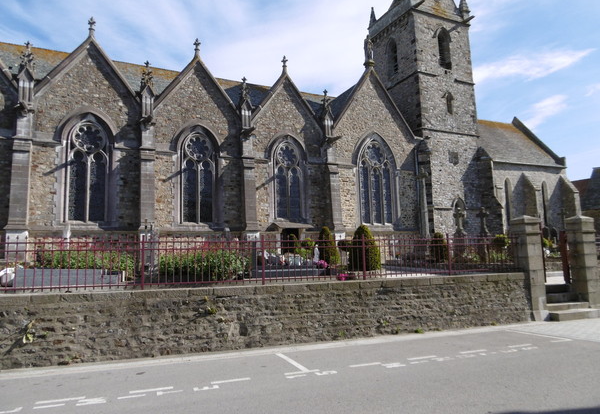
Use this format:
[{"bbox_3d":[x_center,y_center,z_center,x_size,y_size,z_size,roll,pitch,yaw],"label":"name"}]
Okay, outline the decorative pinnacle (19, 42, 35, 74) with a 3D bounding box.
[{"bbox_3d":[-11.895,-6.556,18.175,0.494,1.416,0.494,2,-8,-26],"label":"decorative pinnacle"}]

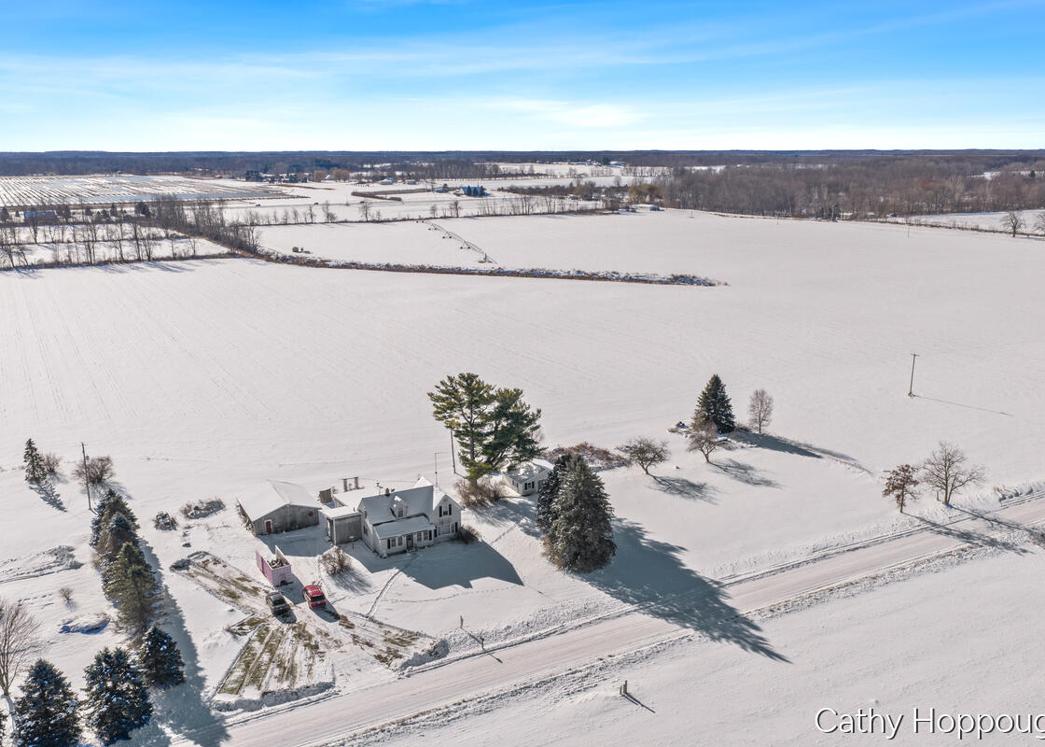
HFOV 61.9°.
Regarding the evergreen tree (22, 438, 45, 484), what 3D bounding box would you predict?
[{"bbox_3d":[-83.037,14.802,147.783,3.810,7.670,3.810,0,14,0],"label":"evergreen tree"}]

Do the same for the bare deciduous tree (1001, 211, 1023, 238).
[{"bbox_3d":[311.680,-94.112,551.035,15.410,16.060,15.410,0,14,0],"label":"bare deciduous tree"}]

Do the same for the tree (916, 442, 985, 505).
[{"bbox_3d":[66.243,15.614,134.842,9.825,10.378,8.842,7,16,27],"label":"tree"}]

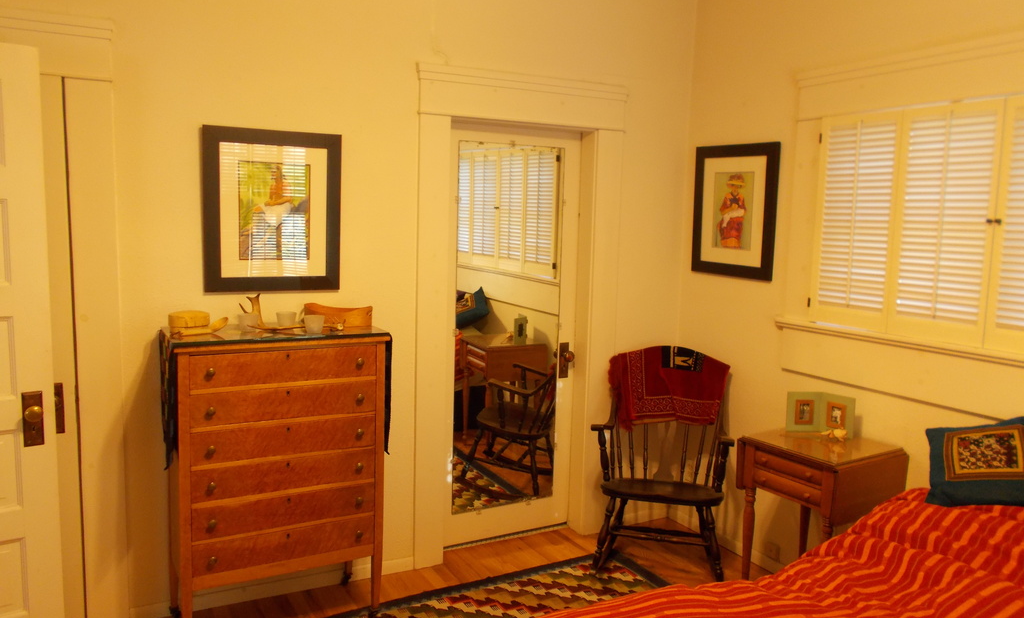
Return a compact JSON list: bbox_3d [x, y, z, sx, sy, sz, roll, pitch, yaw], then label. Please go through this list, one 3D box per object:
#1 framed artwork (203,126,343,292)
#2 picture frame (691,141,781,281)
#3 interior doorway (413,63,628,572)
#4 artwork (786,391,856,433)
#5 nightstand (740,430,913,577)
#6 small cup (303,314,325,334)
[{"bbox_3d":[-0.900,-0.372,2.938,0.512,0.608,0.028,-2,8,-29],"label":"framed artwork"},{"bbox_3d":[1.037,-0.459,3.603,0.028,0.613,0.526,-2,8,-29],"label":"picture frame"},{"bbox_3d":[0.031,0.047,3.594,1.081,2.190,0.150,-2,8,-29],"label":"interior doorway"},{"bbox_3d":[1.218,0.415,3.038,0.243,0.161,0.060,4,7,17],"label":"artwork"},{"bbox_3d":[1.171,0.880,2.976,0.435,0.749,0.455,-3,8,-33],"label":"nightstand"},{"bbox_3d":[-0.711,0.053,2.772,0.075,0.067,0.075,2,7,0],"label":"small cup"}]

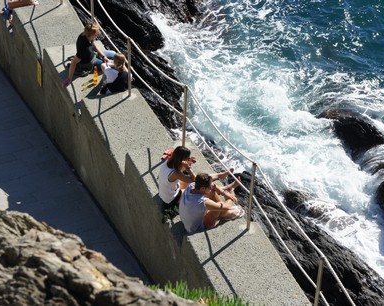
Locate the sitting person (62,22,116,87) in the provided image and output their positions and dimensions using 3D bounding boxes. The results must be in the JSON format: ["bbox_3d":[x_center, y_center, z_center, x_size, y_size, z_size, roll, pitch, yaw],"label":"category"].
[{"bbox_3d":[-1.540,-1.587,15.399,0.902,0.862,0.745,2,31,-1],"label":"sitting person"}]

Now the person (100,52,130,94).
[{"bbox_3d":[-1.187,-1.321,15.133,0.470,0.706,0.568,-17,36,-29],"label":"person"}]

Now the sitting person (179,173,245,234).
[{"bbox_3d":[0.252,0.534,12.049,0.931,0.804,0.441,-14,35,-25],"label":"sitting person"}]

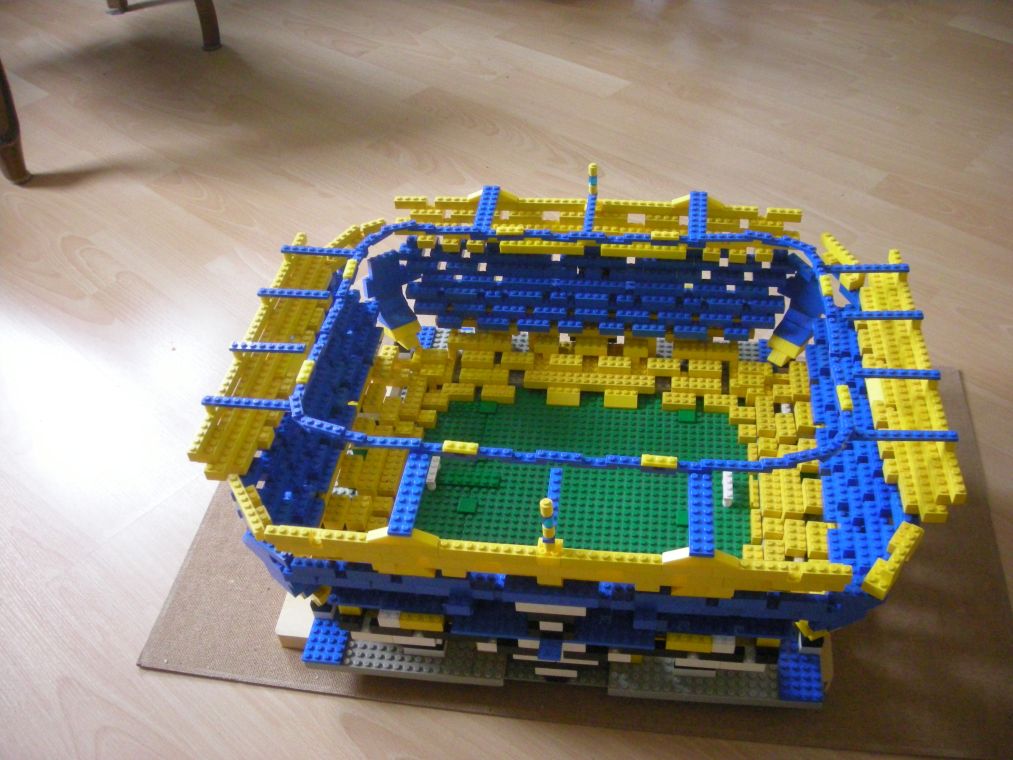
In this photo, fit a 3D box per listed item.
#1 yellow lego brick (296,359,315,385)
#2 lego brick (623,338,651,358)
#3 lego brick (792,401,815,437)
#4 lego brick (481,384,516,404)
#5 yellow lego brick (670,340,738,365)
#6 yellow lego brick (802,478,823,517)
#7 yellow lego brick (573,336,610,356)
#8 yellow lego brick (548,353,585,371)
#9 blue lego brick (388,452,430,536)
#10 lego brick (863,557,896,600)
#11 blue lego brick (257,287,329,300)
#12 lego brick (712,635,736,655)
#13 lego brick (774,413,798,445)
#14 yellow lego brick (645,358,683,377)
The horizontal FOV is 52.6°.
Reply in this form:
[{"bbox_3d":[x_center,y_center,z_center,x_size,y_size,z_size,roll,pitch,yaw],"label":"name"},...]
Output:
[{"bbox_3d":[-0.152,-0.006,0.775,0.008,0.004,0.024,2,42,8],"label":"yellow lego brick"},{"bbox_3d":[0.127,-0.028,1.001,0.024,0.011,0.016,2,42,8],"label":"lego brick"},{"bbox_3d":[0.270,0.033,0.921,0.016,0.011,0.032,2,42,8],"label":"lego brick"},{"bbox_3d":[-0.007,0.014,1.007,0.032,0.011,0.016,2,42,8],"label":"lego brick"},{"bbox_3d":[0.194,-0.029,0.994,0.064,0.011,0.016,2,42,8],"label":"yellow lego brick"},{"bbox_3d":[0.256,0.096,0.853,0.016,0.011,0.032,2,42,8],"label":"yellow lego brick"},{"bbox_3d":[0.084,-0.034,1.004,0.032,0.011,0.016,2,42,8],"label":"yellow lego brick"},{"bbox_3d":[0.059,-0.017,1.005,0.032,0.011,0.016,2,42,8],"label":"yellow lego brick"},{"bbox_3d":[-0.064,0.074,0.686,0.016,0.005,0.080,2,42,8],"label":"blue lego brick"},{"bbox_3d":[0.242,0.127,0.660,0.016,0.011,0.024,25,50,30],"label":"lego brick"},{"bbox_3d":[-0.182,-0.074,0.876,0.064,0.005,0.008,2,42,8],"label":"blue lego brick"},{"bbox_3d":[0.155,0.185,0.733,0.016,0.011,0.016,2,42,8],"label":"lego brick"},{"bbox_3d":[0.252,0.043,0.923,0.016,0.011,0.032,2,42,8],"label":"lego brick"},{"bbox_3d":[0.152,-0.013,0.990,0.032,0.011,0.016,2,42,8],"label":"yellow lego brick"}]

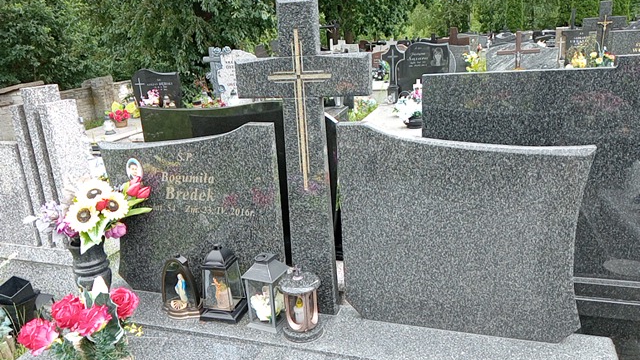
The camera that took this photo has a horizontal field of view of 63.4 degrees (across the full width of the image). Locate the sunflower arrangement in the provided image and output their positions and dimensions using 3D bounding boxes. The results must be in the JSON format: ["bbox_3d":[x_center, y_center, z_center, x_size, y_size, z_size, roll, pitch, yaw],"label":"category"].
[{"bbox_3d":[-0.873,0.130,1.972,0.409,0.252,0.263,-4,16,0],"label":"sunflower arrangement"}]

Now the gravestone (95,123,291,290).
[{"bbox_3d":[-0.510,0.127,2.122,0.814,0.752,0.080,2,17,19],"label":"gravestone"}]

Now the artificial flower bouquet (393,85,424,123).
[{"bbox_3d":[0.962,-0.770,5.500,0.360,0.370,0.340,2,17,19],"label":"artificial flower bouquet"}]

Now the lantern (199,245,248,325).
[{"bbox_3d":[-0.383,0.390,2.009,0.155,0.294,0.121,2,17,19],"label":"lantern"}]

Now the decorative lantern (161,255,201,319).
[{"bbox_3d":[-0.531,0.413,2.050,0.149,0.246,0.105,2,17,19],"label":"decorative lantern"}]

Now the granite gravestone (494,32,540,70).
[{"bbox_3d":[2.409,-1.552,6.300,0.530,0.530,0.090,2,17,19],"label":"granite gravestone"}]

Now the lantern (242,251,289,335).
[{"bbox_3d":[-0.200,0.408,1.939,0.134,0.277,0.131,4,18,26],"label":"lantern"}]

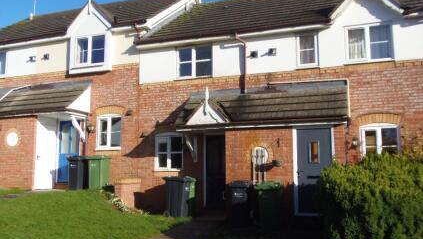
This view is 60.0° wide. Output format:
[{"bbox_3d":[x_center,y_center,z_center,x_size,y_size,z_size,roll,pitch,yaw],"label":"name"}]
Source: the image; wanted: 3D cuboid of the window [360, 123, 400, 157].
[{"bbox_3d":[4.206,0.697,9.094,0.916,1.080,0.100,-3,-8,18],"label":"window"}]

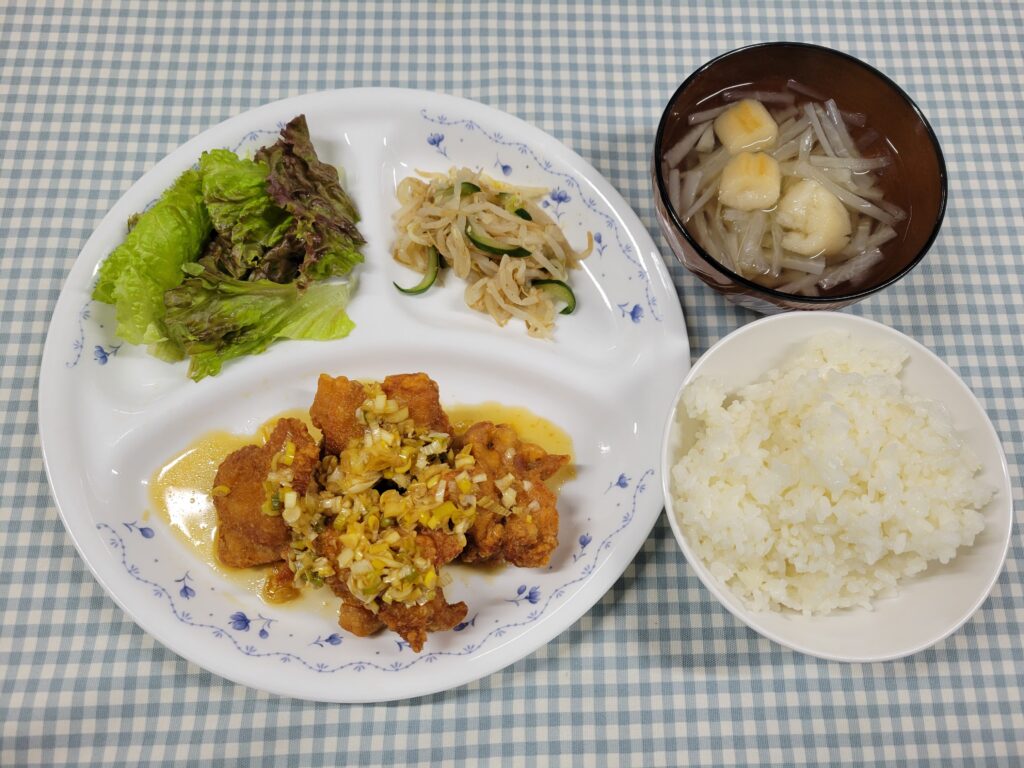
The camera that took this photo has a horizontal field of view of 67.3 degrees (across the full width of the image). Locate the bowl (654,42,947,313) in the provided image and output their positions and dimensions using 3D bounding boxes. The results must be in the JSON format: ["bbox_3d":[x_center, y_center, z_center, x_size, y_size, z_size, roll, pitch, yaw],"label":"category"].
[{"bbox_3d":[0.108,-0.073,0.321,0.110,0.067,0.110,1,73,-2],"label":"bowl"}]

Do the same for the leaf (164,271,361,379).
[{"bbox_3d":[-0.103,-0.031,0.314,0.073,0.025,0.045,-16,75,-7],"label":"leaf"}]

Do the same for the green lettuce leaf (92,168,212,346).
[{"bbox_3d":[-0.145,-0.056,0.316,0.040,0.030,0.075,17,74,3],"label":"green lettuce leaf"}]

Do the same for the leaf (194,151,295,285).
[{"bbox_3d":[-0.112,-0.074,0.322,0.039,0.028,0.062,-29,77,-10],"label":"leaf"}]

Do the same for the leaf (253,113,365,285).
[{"bbox_3d":[-0.086,-0.080,0.324,0.036,0.029,0.070,-22,76,-8],"label":"leaf"}]

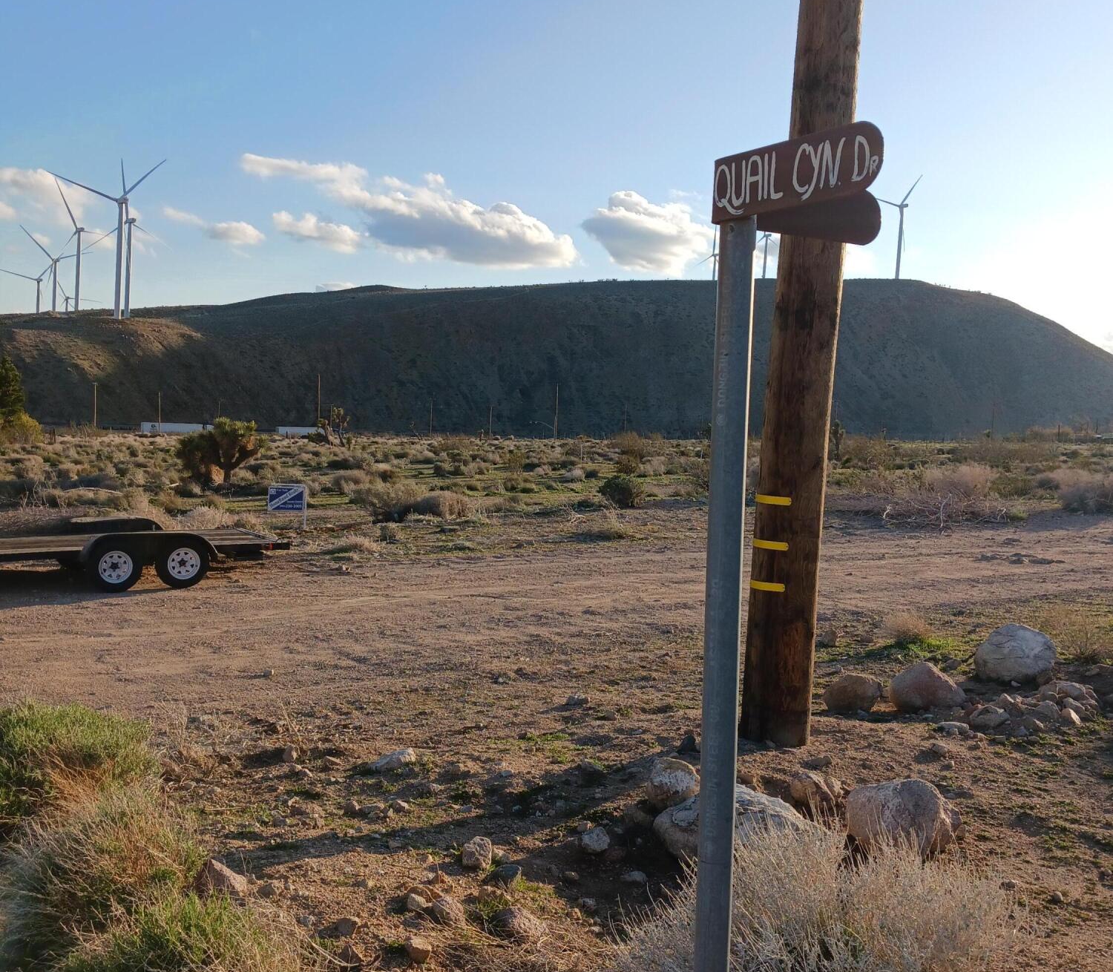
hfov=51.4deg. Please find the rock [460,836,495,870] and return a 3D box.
[{"bbox_3d":[-0.260,1.213,3.820,0.110,0.110,0.100,3,3,-3],"label":"rock"}]

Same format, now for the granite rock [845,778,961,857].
[{"bbox_3d":[1.270,1.216,4.247,0.417,0.254,0.313,3,3,0],"label":"granite rock"}]

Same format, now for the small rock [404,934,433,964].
[{"bbox_3d":[-0.378,1.270,3.170,0.078,0.072,0.075,3,3,-6],"label":"small rock"}]

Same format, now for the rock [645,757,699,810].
[{"bbox_3d":[0.444,1.145,4.450,0.205,0.190,0.180,4,3,7],"label":"rock"}]

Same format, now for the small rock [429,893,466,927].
[{"bbox_3d":[-0.331,1.282,3.501,0.110,0.094,0.093,3,3,0],"label":"small rock"}]

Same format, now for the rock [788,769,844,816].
[{"bbox_3d":[1.032,1.221,4.600,0.221,0.180,0.177,3,3,0],"label":"rock"}]

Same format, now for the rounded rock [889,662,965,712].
[{"bbox_3d":[2.072,1.123,6.464,0.412,0.256,0.330,3,3,0],"label":"rounded rock"}]

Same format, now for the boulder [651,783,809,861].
[{"bbox_3d":[0.615,1.183,4.050,0.550,0.270,0.400,4,3,10],"label":"boulder"}]

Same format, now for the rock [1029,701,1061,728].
[{"bbox_3d":[2.576,1.204,6.101,0.168,0.128,0.142,3,3,0],"label":"rock"}]

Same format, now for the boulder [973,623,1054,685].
[{"bbox_3d":[2.789,1.024,7.050,0.495,0.345,0.420,5,3,22],"label":"boulder"}]

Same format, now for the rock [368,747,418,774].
[{"bbox_3d":[-0.697,1.175,4.950,0.200,0.090,0.130,3,3,-7],"label":"rock"}]

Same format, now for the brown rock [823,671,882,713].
[{"bbox_3d":[1.574,1.106,6.150,0.315,0.210,0.260,4,3,15],"label":"brown rock"}]

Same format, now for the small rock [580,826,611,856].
[{"bbox_3d":[0.132,1.220,3.980,0.107,0.090,0.090,4,3,3],"label":"small rock"}]

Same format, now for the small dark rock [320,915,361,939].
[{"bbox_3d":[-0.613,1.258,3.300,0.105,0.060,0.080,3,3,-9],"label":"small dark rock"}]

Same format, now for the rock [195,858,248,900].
[{"bbox_3d":[-1.064,1.250,3.677,0.170,0.117,0.127,3,3,0],"label":"rock"}]

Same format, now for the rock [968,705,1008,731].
[{"bbox_3d":[2.130,1.142,5.700,0.200,0.120,0.150,5,3,21],"label":"rock"}]

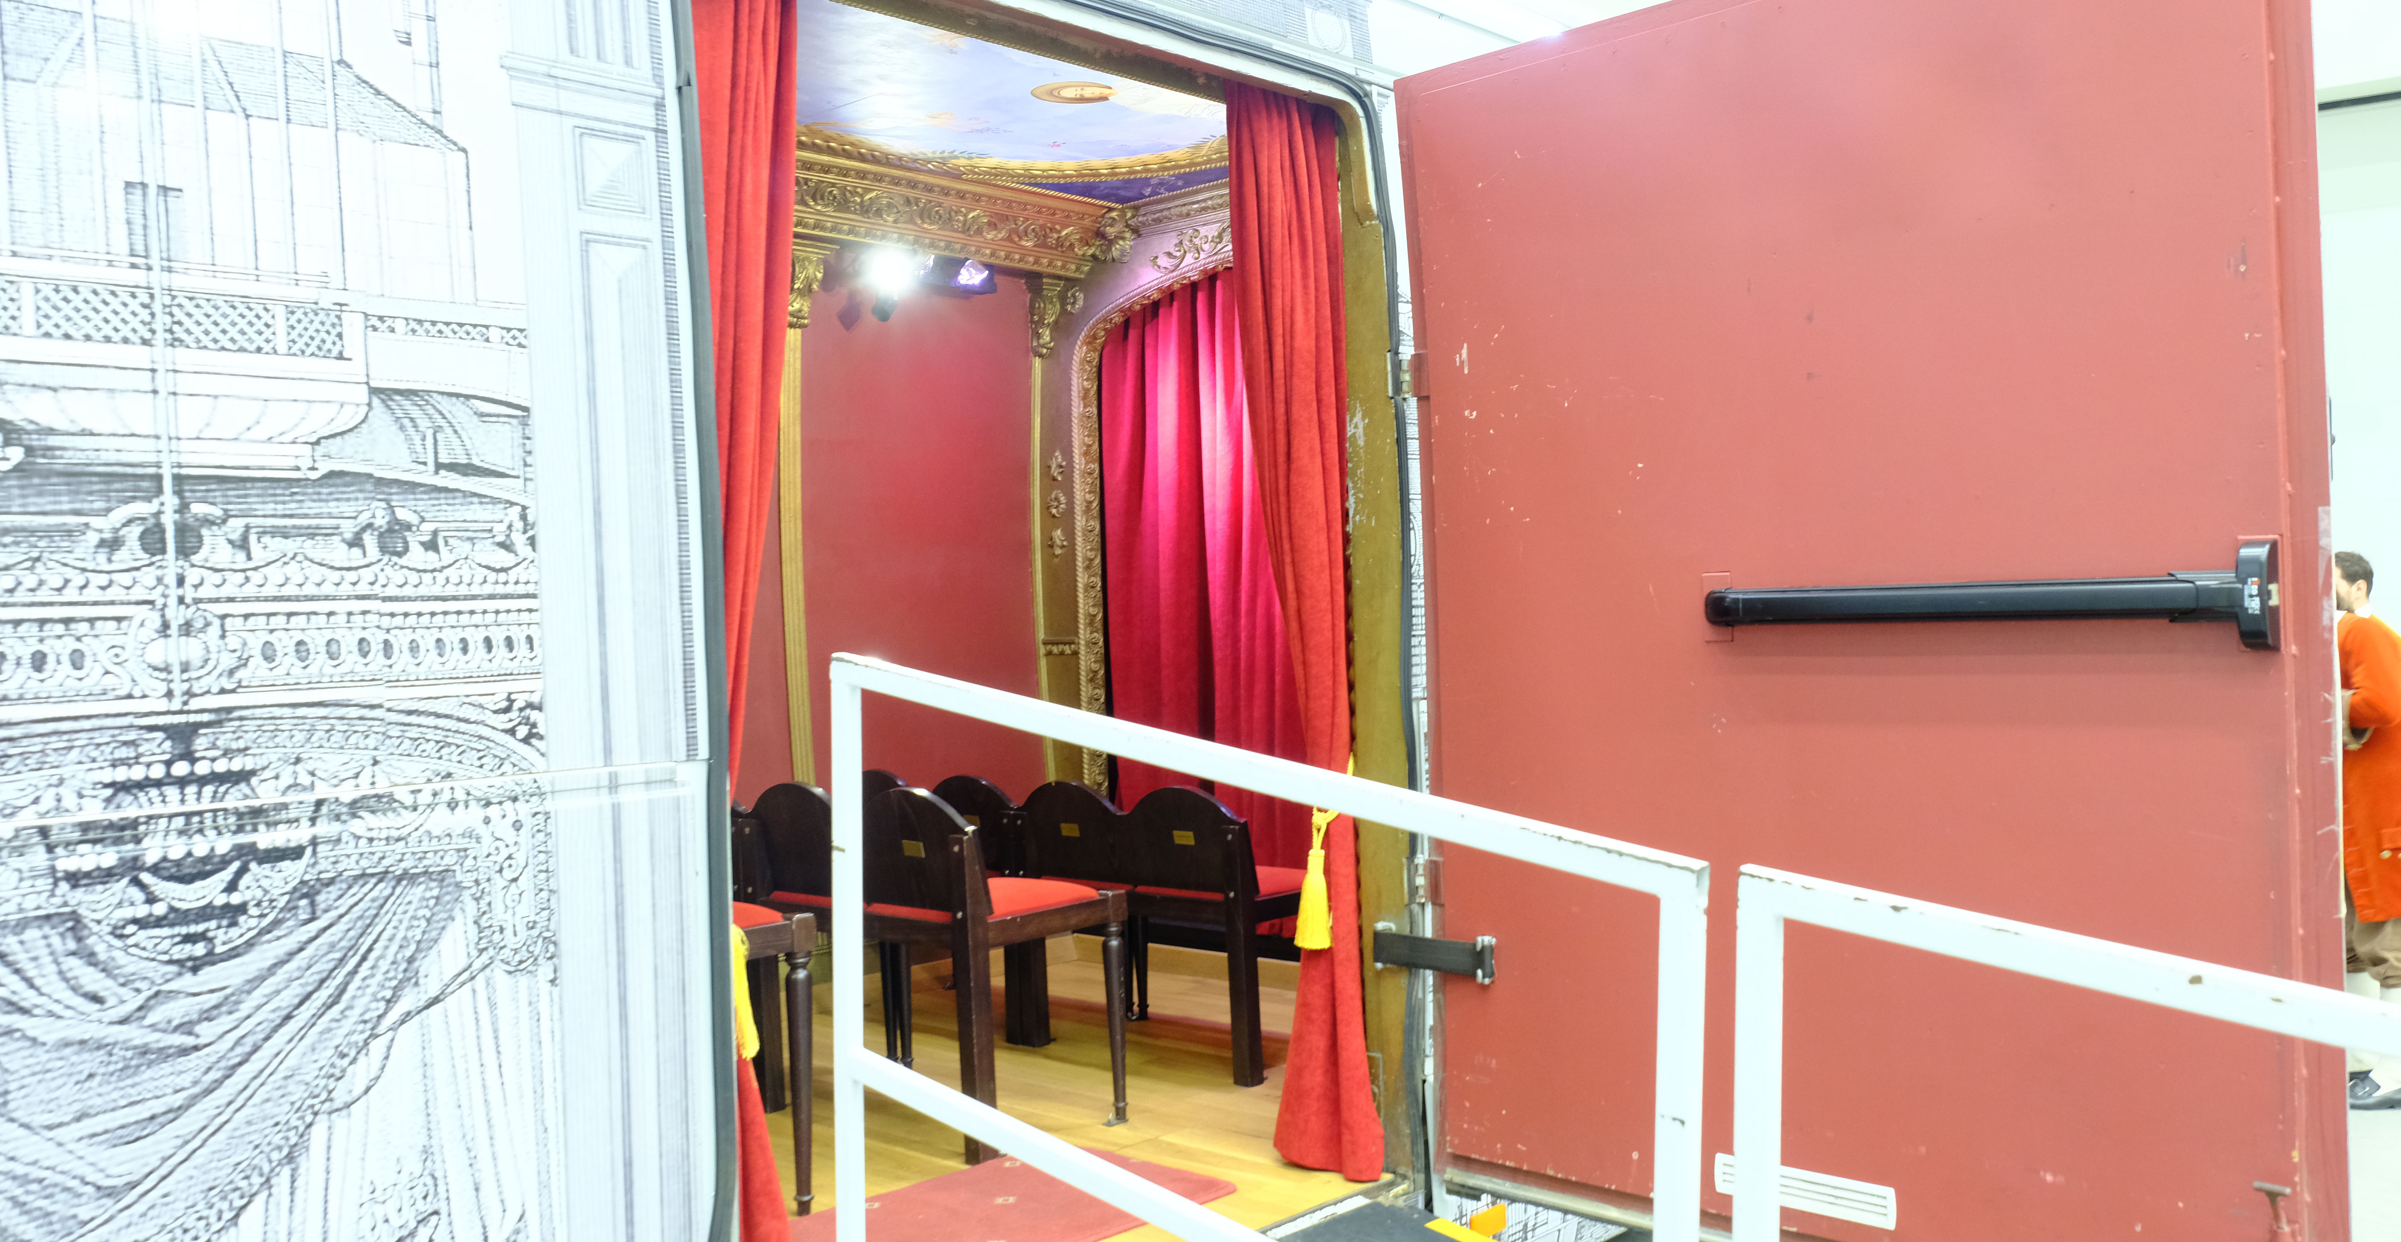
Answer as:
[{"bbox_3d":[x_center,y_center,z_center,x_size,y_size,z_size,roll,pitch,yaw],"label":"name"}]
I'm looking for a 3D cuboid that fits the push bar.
[{"bbox_3d":[1.112,-0.027,2.627,0.785,0.149,0.078,-2,0,44],"label":"push bar"}]

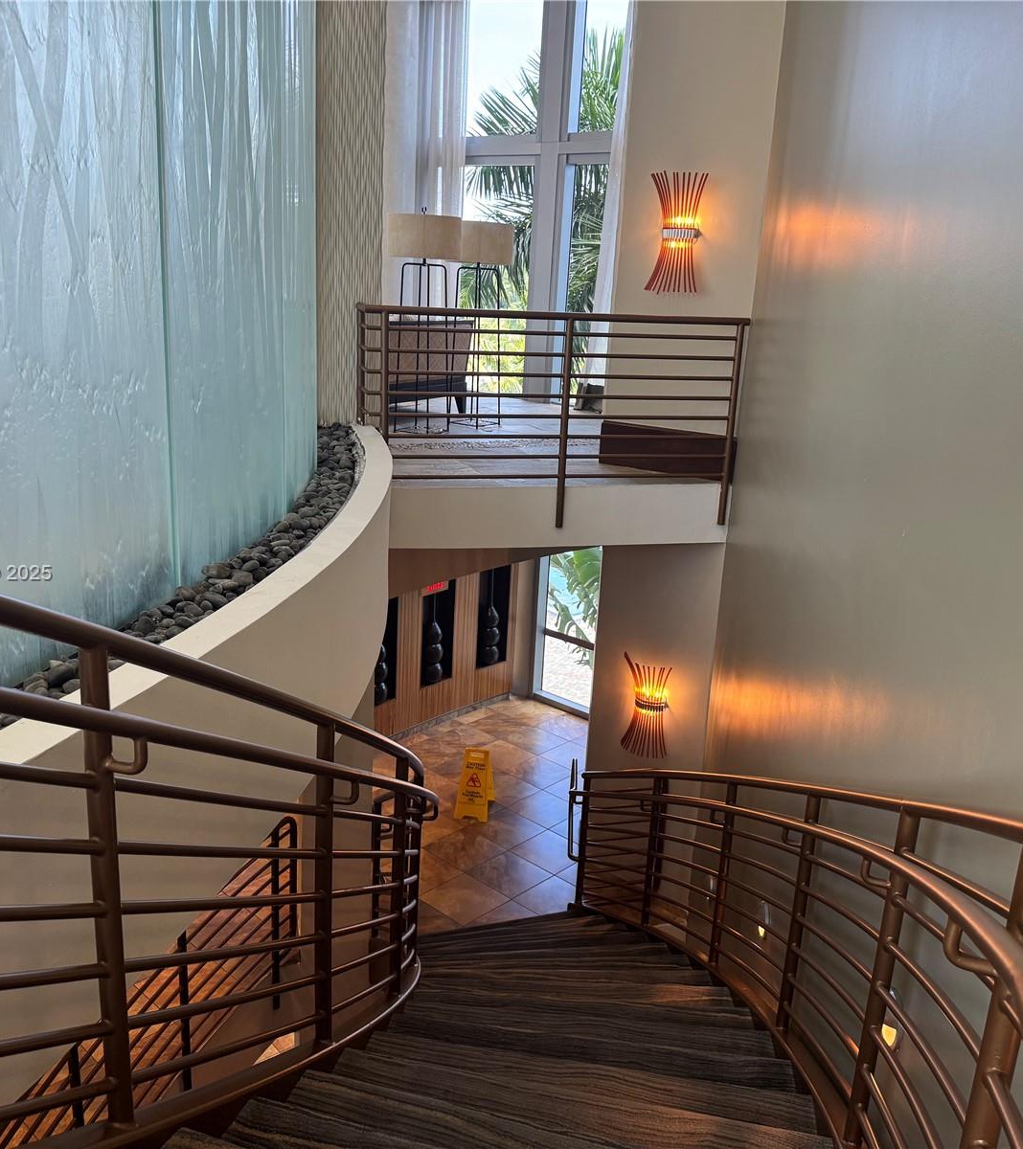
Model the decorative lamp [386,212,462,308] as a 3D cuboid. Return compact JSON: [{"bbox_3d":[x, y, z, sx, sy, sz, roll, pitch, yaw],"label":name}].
[{"bbox_3d":[-0.684,-1.997,8.469,0.570,1.720,0.570,3,16,0],"label":"decorative lamp"}]

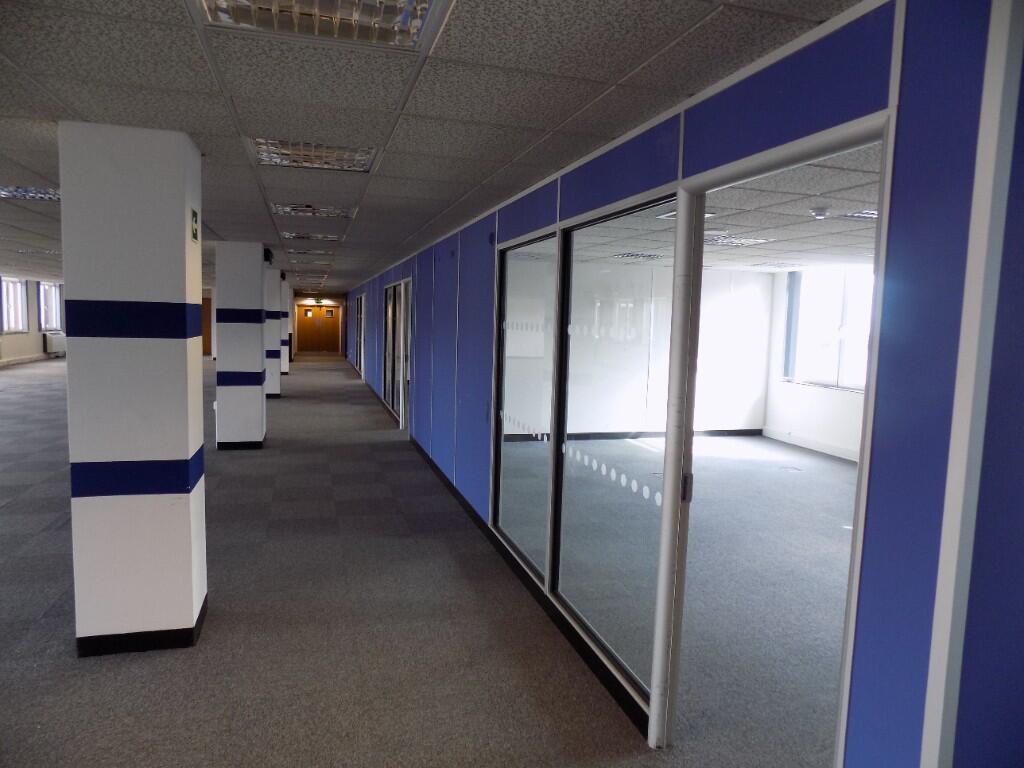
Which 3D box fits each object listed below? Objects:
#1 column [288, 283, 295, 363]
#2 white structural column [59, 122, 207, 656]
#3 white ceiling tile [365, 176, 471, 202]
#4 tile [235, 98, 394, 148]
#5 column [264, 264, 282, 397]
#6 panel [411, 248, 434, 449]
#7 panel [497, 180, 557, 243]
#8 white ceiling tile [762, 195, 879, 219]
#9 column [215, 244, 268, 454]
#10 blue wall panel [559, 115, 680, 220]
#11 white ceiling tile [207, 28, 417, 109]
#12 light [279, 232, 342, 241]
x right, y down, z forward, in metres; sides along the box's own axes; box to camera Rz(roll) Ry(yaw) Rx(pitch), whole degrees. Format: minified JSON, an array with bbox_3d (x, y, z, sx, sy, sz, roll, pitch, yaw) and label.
[{"bbox_3d":[-7.241,-1.893,21.780,0.481,2.320,0.449,0,6,-16],"label":"column"},{"bbox_3d":[-1.744,0.047,3.212,0.481,2.320,0.449,0,6,-16],"label":"white structural column"},{"bbox_3d":[-0.564,-1.182,4.106,0.605,0.025,0.605,0,6,-16],"label":"white ceiling tile"},{"bbox_3d":[-0.793,-1.053,2.755,0.600,0.020,0.600,0,6,-17],"label":"tile"},{"bbox_3d":[-4.471,-0.915,12.423,0.481,2.320,0.449,0,6,-16],"label":"column"},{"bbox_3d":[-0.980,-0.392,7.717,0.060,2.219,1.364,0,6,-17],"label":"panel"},{"bbox_3d":[0.095,-0.989,4.003,0.050,0.235,1.140,0,6,-17],"label":"panel"},{"bbox_3d":[1.928,-1.121,4.299,0.600,0.020,0.600,0,6,-17],"label":"white ceiling tile"},{"bbox_3d":[-3.120,-0.439,7.861,0.481,2.320,0.449,0,6,-16],"label":"column"},{"bbox_3d":[0.429,-0.869,2.876,0.050,0.235,1.140,0,6,-17],"label":"blue wall panel"},{"bbox_3d":[-0.623,-0.993,2.183,0.600,0.020,0.600,0,6,-17],"label":"white ceiling tile"},{"bbox_3d":[-1.982,-1.493,6.760,0.590,0.070,0.590,0,6,-17],"label":"light"}]

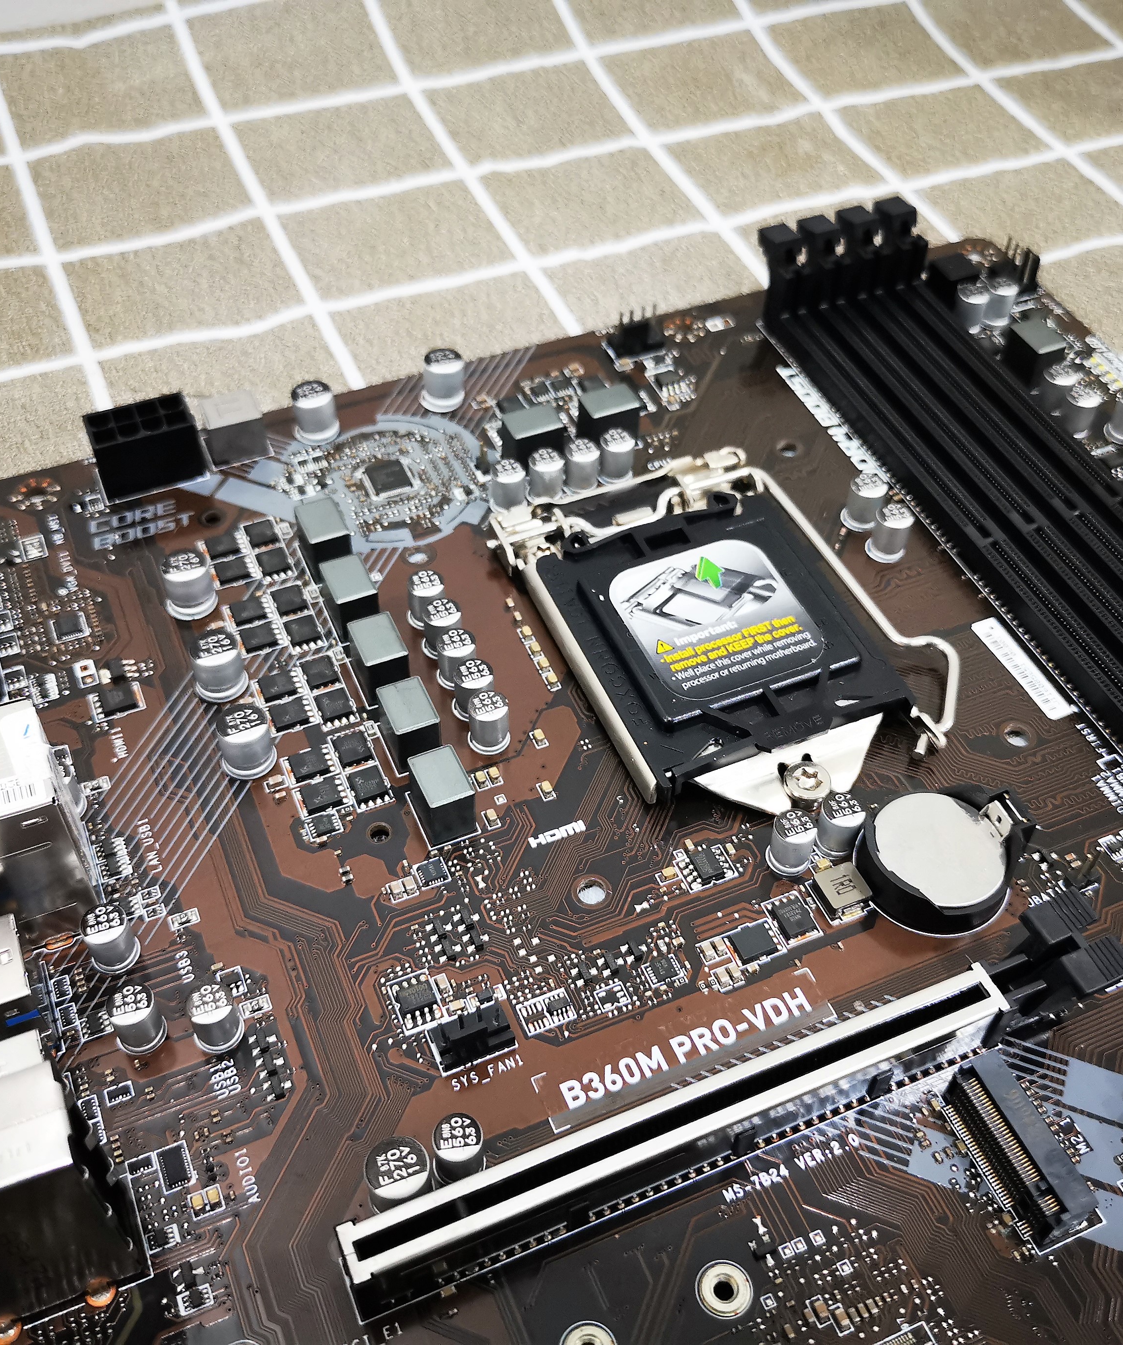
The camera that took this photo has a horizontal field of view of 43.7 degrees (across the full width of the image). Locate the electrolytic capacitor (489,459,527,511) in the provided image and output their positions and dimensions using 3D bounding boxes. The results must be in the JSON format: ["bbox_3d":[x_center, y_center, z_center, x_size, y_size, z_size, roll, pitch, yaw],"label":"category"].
[{"bbox_3d":[-0.010,-0.033,0.253,0.006,0.008,0.006,1,50,-1],"label":"electrolytic capacitor"}]

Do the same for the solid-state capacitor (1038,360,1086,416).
[{"bbox_3d":[0.097,-0.055,0.275,0.006,0.008,0.006,-18,52,-15],"label":"solid-state capacitor"}]

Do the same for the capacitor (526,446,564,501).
[{"bbox_3d":[-0.003,-0.036,0.257,0.006,0.008,0.006,-18,52,-15],"label":"capacitor"}]

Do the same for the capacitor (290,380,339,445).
[{"bbox_3d":[-0.047,-0.049,0.266,0.008,0.008,0.008,1,50,-1],"label":"capacitor"}]

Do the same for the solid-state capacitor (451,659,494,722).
[{"bbox_3d":[-0.014,0.003,0.224,0.006,0.008,0.006,0,49,0],"label":"solid-state capacitor"}]

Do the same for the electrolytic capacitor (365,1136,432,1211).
[{"bbox_3d":[-0.020,0.062,0.172,0.008,0.008,0.008,1,50,-1],"label":"electrolytic capacitor"}]

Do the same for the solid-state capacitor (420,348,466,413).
[{"bbox_3d":[-0.023,-0.057,0.273,0.008,0.008,0.008,-18,52,-15],"label":"solid-state capacitor"}]

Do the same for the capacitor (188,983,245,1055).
[{"bbox_3d":[-0.046,0.046,0.186,0.006,0.008,0.006,0,49,0],"label":"capacitor"}]

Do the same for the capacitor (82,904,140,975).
[{"bbox_3d":[-0.062,0.037,0.194,0.006,0.008,0.006,-18,52,-15],"label":"capacitor"}]

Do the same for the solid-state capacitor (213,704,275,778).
[{"bbox_3d":[-0.048,0.011,0.215,0.008,0.008,0.008,1,50,-1],"label":"solid-state capacitor"}]

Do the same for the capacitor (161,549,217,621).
[{"bbox_3d":[-0.063,-0.015,0.237,0.008,0.009,0.008,-18,52,-15],"label":"capacitor"}]

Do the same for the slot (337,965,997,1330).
[{"bbox_3d":[0.016,0.057,0.175,0.089,0.011,0.008,-18,52,-15],"label":"slot"}]

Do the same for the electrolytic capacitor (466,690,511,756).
[{"bbox_3d":[-0.011,0.008,0.218,0.006,0.008,0.006,1,50,-1],"label":"electrolytic capacitor"}]

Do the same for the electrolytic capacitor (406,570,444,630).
[{"bbox_3d":[-0.022,-0.012,0.235,0.006,0.008,0.006,1,50,-1],"label":"electrolytic capacitor"}]

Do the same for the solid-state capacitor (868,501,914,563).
[{"bbox_3d":[0.059,-0.025,0.249,0.006,0.008,0.006,-18,52,-15],"label":"solid-state capacitor"}]

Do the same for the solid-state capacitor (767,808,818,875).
[{"bbox_3d":[0.034,0.025,0.206,0.006,0.008,0.006,0,49,0],"label":"solid-state capacitor"}]

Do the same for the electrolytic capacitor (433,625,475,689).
[{"bbox_3d":[-0.017,-0.002,0.227,0.006,0.008,0.006,1,50,-1],"label":"electrolytic capacitor"}]

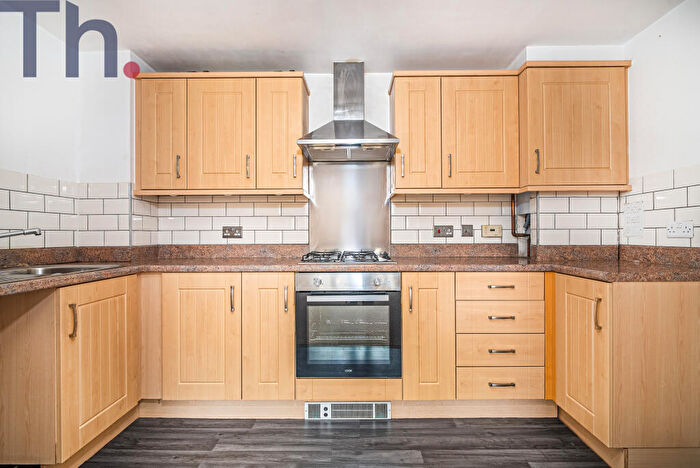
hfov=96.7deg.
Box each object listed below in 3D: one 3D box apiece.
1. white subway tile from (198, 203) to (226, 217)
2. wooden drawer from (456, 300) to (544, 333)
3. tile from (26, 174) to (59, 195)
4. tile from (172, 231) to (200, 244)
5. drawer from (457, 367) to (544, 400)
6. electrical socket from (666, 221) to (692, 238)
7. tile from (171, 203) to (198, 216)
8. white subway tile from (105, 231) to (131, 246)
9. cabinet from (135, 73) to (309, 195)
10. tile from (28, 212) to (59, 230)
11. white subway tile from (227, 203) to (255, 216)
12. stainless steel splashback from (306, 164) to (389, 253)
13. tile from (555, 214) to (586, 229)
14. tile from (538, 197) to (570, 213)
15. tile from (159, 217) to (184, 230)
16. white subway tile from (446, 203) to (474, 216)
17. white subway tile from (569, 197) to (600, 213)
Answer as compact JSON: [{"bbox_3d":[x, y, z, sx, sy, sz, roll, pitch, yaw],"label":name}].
[{"bbox_3d":[-1.015,-0.181,2.301,0.200,0.100,0.009,0,0,1],"label":"white subway tile"},{"bbox_3d":[0.847,0.466,1.970,0.497,0.187,0.470,0,0,0],"label":"wooden drawer"},{"bbox_3d":[-1.785,-0.278,1.816,0.010,0.100,0.193,0,0,0],"label":"tile"},{"bbox_3d":[-1.212,0.027,2.305,0.200,0.100,0.010,0,0,0],"label":"tile"},{"bbox_3d":[0.842,0.834,1.980,0.495,0.188,0.480,0,0,0],"label":"drawer"},{"bbox_3d":[1.700,-0.022,1.600,0.015,0.086,0.138,0,0,0],"label":"electrical socket"},{"bbox_3d":[-1.212,-0.180,2.295,0.200,0.100,0.010,0,0,0],"label":"tile"},{"bbox_3d":[-1.513,0.031,2.030,0.167,0.100,0.010,0,0,0],"label":"white subway tile"},{"bbox_3d":[-0.835,-0.637,2.135,1.080,0.785,0.300,0,0,0],"label":"cabinet"},{"bbox_3d":[-1.750,-0.073,1.776,0.009,0.100,0.198,0,0,0],"label":"tile"},{"bbox_3d":[-0.811,-0.181,2.299,0.200,0.100,0.009,0,0,1],"label":"white subway tile"},{"bbox_3d":[0.001,-0.177,2.283,0.600,0.700,0.010,0,0,0],"label":"stainless steel splashback"},{"bbox_3d":[1.411,-0.078,1.985,0.200,0.100,0.010,0,0,0],"label":"tile"},{"bbox_3d":[1.315,-0.183,2.005,0.195,0.100,0.010,0,0,0],"label":"tile"},{"bbox_3d":[-1.320,-0.077,2.304,0.197,0.100,0.009,0,0,1],"label":"tile"},{"bbox_3d":[0.815,-0.186,2.304,0.200,0.100,0.010,0,0,0],"label":"white subway tile"},{"bbox_3d":[1.497,-0.182,1.988,0.200,0.100,0.009,0,0,1],"label":"white subway tile"}]

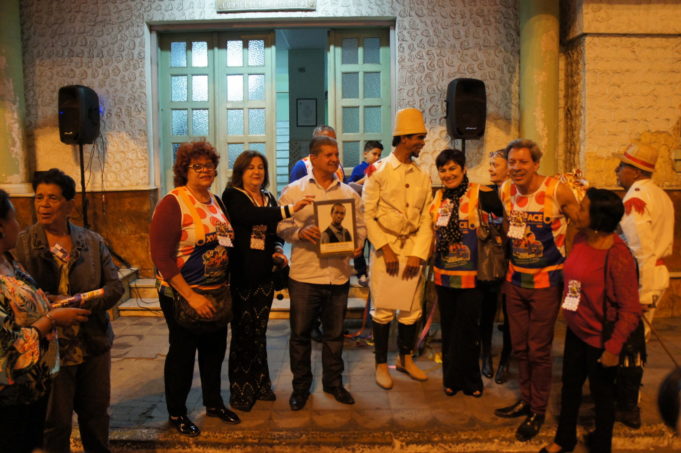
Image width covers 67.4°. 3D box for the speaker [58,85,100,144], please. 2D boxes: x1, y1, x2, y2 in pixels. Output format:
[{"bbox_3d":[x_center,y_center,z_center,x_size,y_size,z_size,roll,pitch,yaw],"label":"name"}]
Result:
[{"bbox_3d":[-3.043,-1.311,5.950,0.400,0.660,0.340,0,2,25],"label":"speaker"}]

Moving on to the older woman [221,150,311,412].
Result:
[{"bbox_3d":[-0.520,0.332,3.305,0.520,1.639,0.400,-2,2,-27],"label":"older woman"}]

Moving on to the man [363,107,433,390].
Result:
[{"bbox_3d":[0.412,0.137,3.689,0.520,1.977,0.380,-1,2,-6],"label":"man"}]

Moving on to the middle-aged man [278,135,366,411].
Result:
[{"bbox_3d":[-0.141,0.282,3.291,0.530,1.729,0.420,-1,2,-15],"label":"middle-aged man"}]

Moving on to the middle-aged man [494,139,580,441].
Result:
[{"bbox_3d":[1.162,0.316,2.989,0.520,1.653,0.380,0,2,27],"label":"middle-aged man"}]

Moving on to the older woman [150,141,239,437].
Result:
[{"bbox_3d":[-0.857,0.337,2.990,0.500,1.660,0.380,-2,3,-38],"label":"older woman"}]

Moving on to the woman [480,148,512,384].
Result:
[{"bbox_3d":[1.148,0.272,3.756,0.480,1.684,0.340,0,2,25],"label":"woman"}]

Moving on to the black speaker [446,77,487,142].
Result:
[{"bbox_3d":[1.433,-1.341,5.850,0.400,0.660,0.340,-1,2,-11],"label":"black speaker"}]

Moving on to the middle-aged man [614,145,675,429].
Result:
[{"bbox_3d":[1.801,0.323,3.000,0.380,1.624,0.480,0,2,28],"label":"middle-aged man"}]

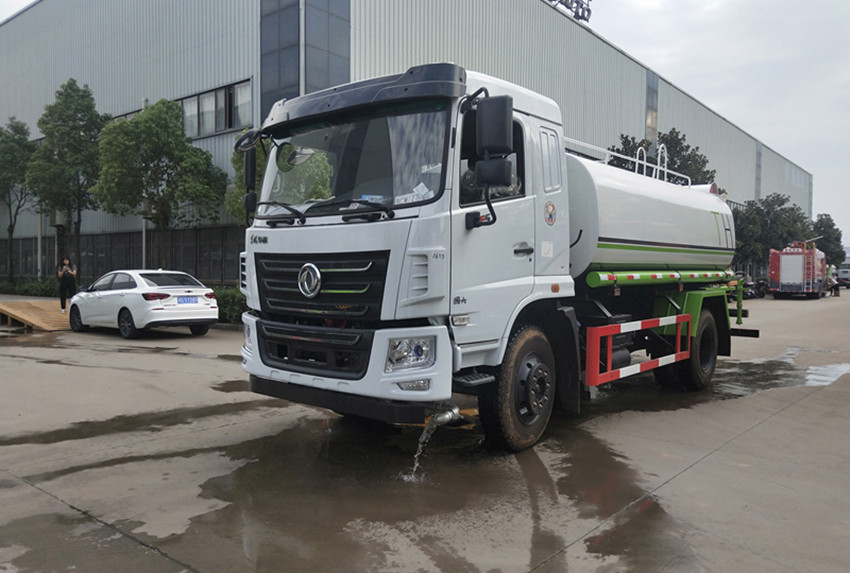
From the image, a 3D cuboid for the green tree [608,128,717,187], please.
[{"bbox_3d":[10.299,-2.972,26.399,4.800,7.600,4.800,1,2,22],"label":"green tree"}]

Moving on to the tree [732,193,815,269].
[{"bbox_3d":[25.756,-3.170,45.599,5.800,7.600,5.600,1,2,30],"label":"tree"}]

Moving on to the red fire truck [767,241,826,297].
[{"bbox_3d":[23.208,-0.931,37.920,2.420,3.200,7.400,1,2,37],"label":"red fire truck"}]

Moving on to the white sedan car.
[{"bbox_3d":[-6.710,0.357,14.360,4.620,1.470,1.820,1,2,40],"label":"white sedan car"}]

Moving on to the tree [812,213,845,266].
[{"bbox_3d":[40.000,-3.557,61.099,4.200,7.600,4.200,1,2,33],"label":"tree"}]

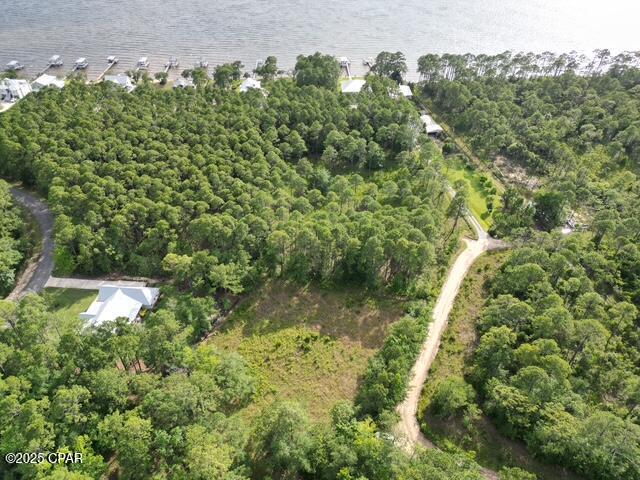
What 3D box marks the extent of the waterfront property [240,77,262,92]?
[{"bbox_3d":[-41.030,-93.000,266.870,12.190,5.660,11.610,-3,39,-3],"label":"waterfront property"}]

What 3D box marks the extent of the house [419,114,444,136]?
[{"bbox_3d":[56.400,-58.030,223.840,8.490,4.450,16.840,0,39,0],"label":"house"}]

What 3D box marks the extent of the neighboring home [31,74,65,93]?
[{"bbox_3d":[-163.490,-94.510,268.160,13.770,6.380,12.270,-4,39,-5],"label":"neighboring home"}]

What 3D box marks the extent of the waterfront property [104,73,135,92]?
[{"bbox_3d":[-120.520,-94.330,267.940,15.070,6.380,11.060,-4,39,-5],"label":"waterfront property"}]

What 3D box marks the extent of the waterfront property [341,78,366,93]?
[{"bbox_3d":[20.910,-91.640,265.560,15.230,5.190,11.470,-1,39,-2],"label":"waterfront property"}]

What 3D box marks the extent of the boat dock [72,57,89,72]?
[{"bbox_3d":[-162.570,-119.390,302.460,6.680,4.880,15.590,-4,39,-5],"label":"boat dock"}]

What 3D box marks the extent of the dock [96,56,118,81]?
[{"bbox_3d":[-141.170,-114.670,296.450,6.770,5.110,34.430,-3,39,-4],"label":"dock"}]

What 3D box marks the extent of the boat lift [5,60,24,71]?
[{"bbox_3d":[-208.350,-118.770,303.230,8.000,4.800,8.600,-1,40,-2],"label":"boat lift"}]

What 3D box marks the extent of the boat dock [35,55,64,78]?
[{"bbox_3d":[-181.350,-115.990,298.000,8.150,5.210,37.650,-4,39,-5],"label":"boat dock"}]

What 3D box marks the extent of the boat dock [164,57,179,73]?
[{"bbox_3d":[-100.780,-119.570,302.690,7.990,4.870,17.780,-3,39,-4],"label":"boat dock"}]

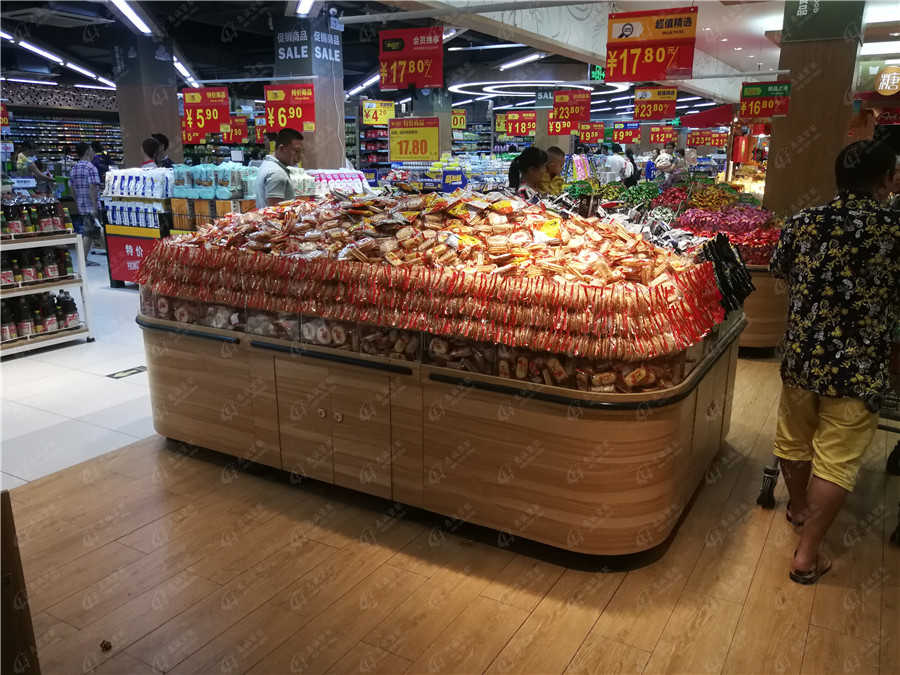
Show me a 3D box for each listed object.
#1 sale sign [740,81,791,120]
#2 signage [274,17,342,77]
[{"bbox_3d":[2.584,-1.945,5.750,0.356,0.274,0.020,6,15,21],"label":"sale sign"},{"bbox_3d":[-2.014,-4.059,9.963,0.673,0.753,0.673,8,17,29],"label":"signage"}]

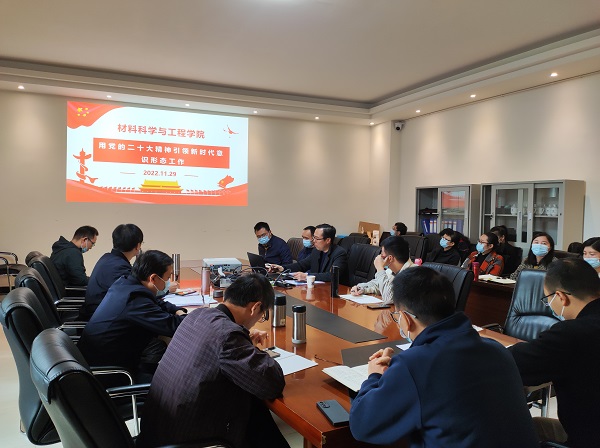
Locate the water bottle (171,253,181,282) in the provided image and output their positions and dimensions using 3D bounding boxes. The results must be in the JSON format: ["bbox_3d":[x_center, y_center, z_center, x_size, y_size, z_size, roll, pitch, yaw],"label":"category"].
[{"bbox_3d":[-1.213,0.397,4.229,0.073,0.210,0.073,-1,3,-26],"label":"water bottle"}]

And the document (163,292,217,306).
[{"bbox_3d":[-0.790,0.551,3.120,0.310,0.012,0.300,-1,3,-28],"label":"document"}]

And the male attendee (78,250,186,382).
[{"bbox_3d":[-0.892,0.759,2.502,0.700,1.180,0.520,-1,3,-26],"label":"male attendee"}]

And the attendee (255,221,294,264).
[{"bbox_3d":[-0.370,0.605,4.930,0.640,1.260,0.500,-2,3,-35],"label":"attendee"}]

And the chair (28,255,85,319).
[{"bbox_3d":[-1.955,0.762,3.750,0.680,1.050,0.620,-1,3,-28],"label":"chair"}]

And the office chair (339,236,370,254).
[{"bbox_3d":[0.539,0.699,5.360,0.680,1.050,0.620,-2,3,-38],"label":"office chair"}]

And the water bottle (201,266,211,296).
[{"bbox_3d":[-0.726,0.439,3.330,0.066,0.216,0.066,-1,3,-28],"label":"water bottle"}]

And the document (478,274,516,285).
[{"bbox_3d":[1.800,0.509,3.950,0.260,0.020,0.330,-1,3,-28],"label":"document"}]

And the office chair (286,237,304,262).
[{"bbox_3d":[-0.158,0.704,5.328,0.660,1.050,0.620,-1,3,-37],"label":"office chair"}]

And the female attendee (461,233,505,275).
[{"bbox_3d":[1.891,0.689,4.543,0.750,1.200,0.500,-1,3,-26],"label":"female attendee"}]

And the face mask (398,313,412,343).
[{"bbox_3d":[0.383,0.373,1.500,0.140,0.110,0.080,-1,-22,-26],"label":"face mask"}]

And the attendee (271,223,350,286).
[{"bbox_3d":[0.090,0.636,4.100,0.700,1.270,0.540,-1,3,-25],"label":"attendee"}]

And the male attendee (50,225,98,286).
[{"bbox_3d":[-1.976,0.641,4.120,0.760,1.250,0.520,-1,3,-28],"label":"male attendee"}]

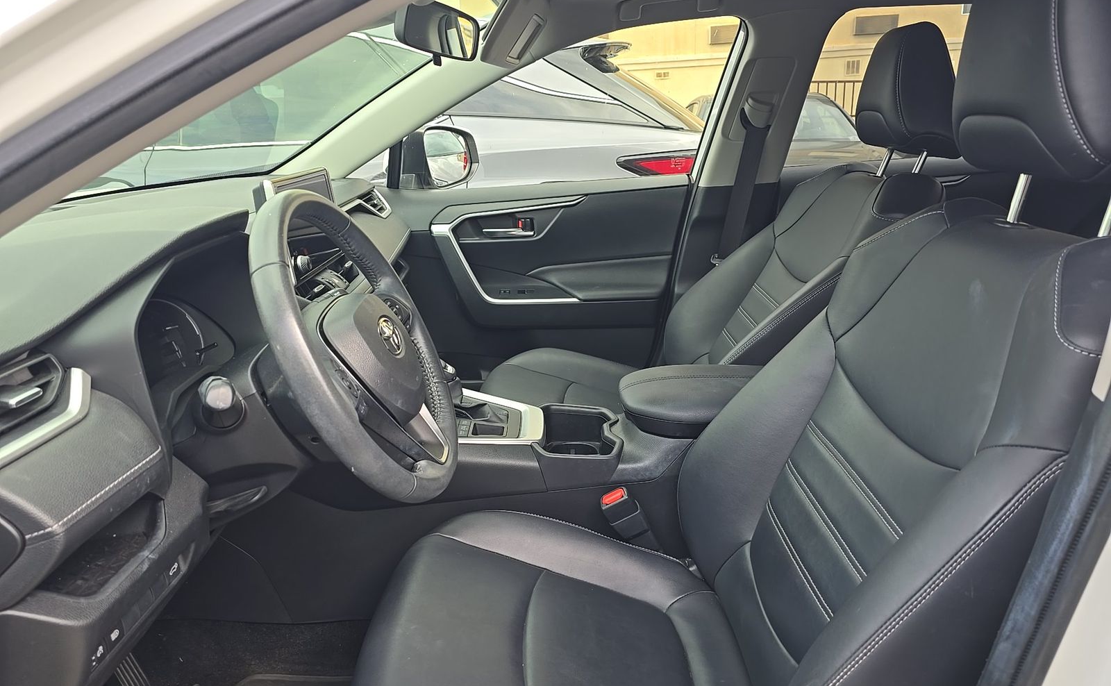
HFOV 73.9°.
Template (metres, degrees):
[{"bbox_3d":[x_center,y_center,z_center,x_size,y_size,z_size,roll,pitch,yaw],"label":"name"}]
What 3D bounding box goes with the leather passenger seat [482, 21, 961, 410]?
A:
[{"bbox_3d":[0.277,-0.079,1.547,0.990,1.060,0.530,-3,17,3],"label":"leather passenger seat"}]

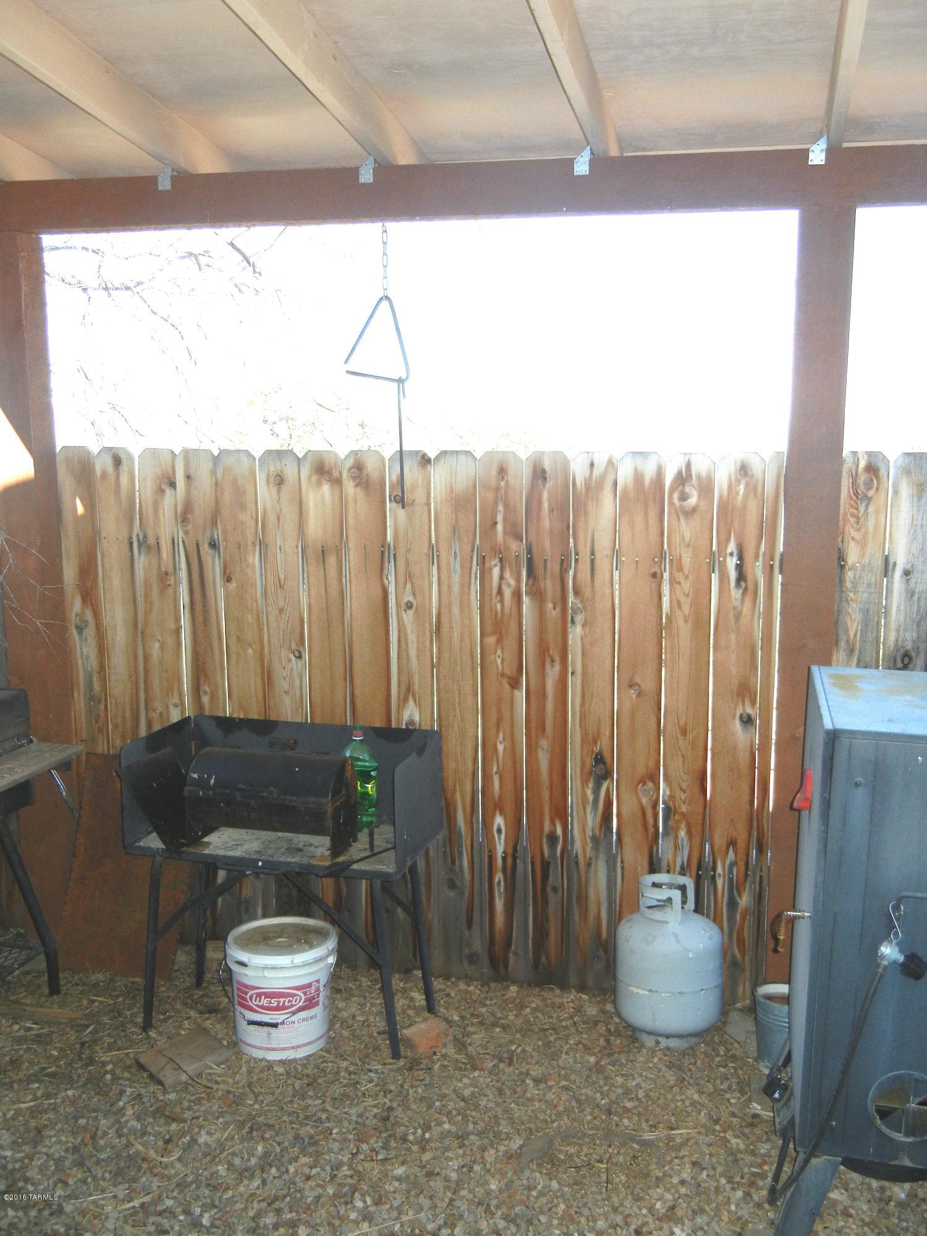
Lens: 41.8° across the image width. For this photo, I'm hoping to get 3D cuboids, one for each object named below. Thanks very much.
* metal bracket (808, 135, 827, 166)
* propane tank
[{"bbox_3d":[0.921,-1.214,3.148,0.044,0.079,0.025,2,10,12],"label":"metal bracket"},{"bbox_3d":[0.607,1.005,3.585,0.309,0.460,0.309,0,7,0],"label":"propane tank"}]

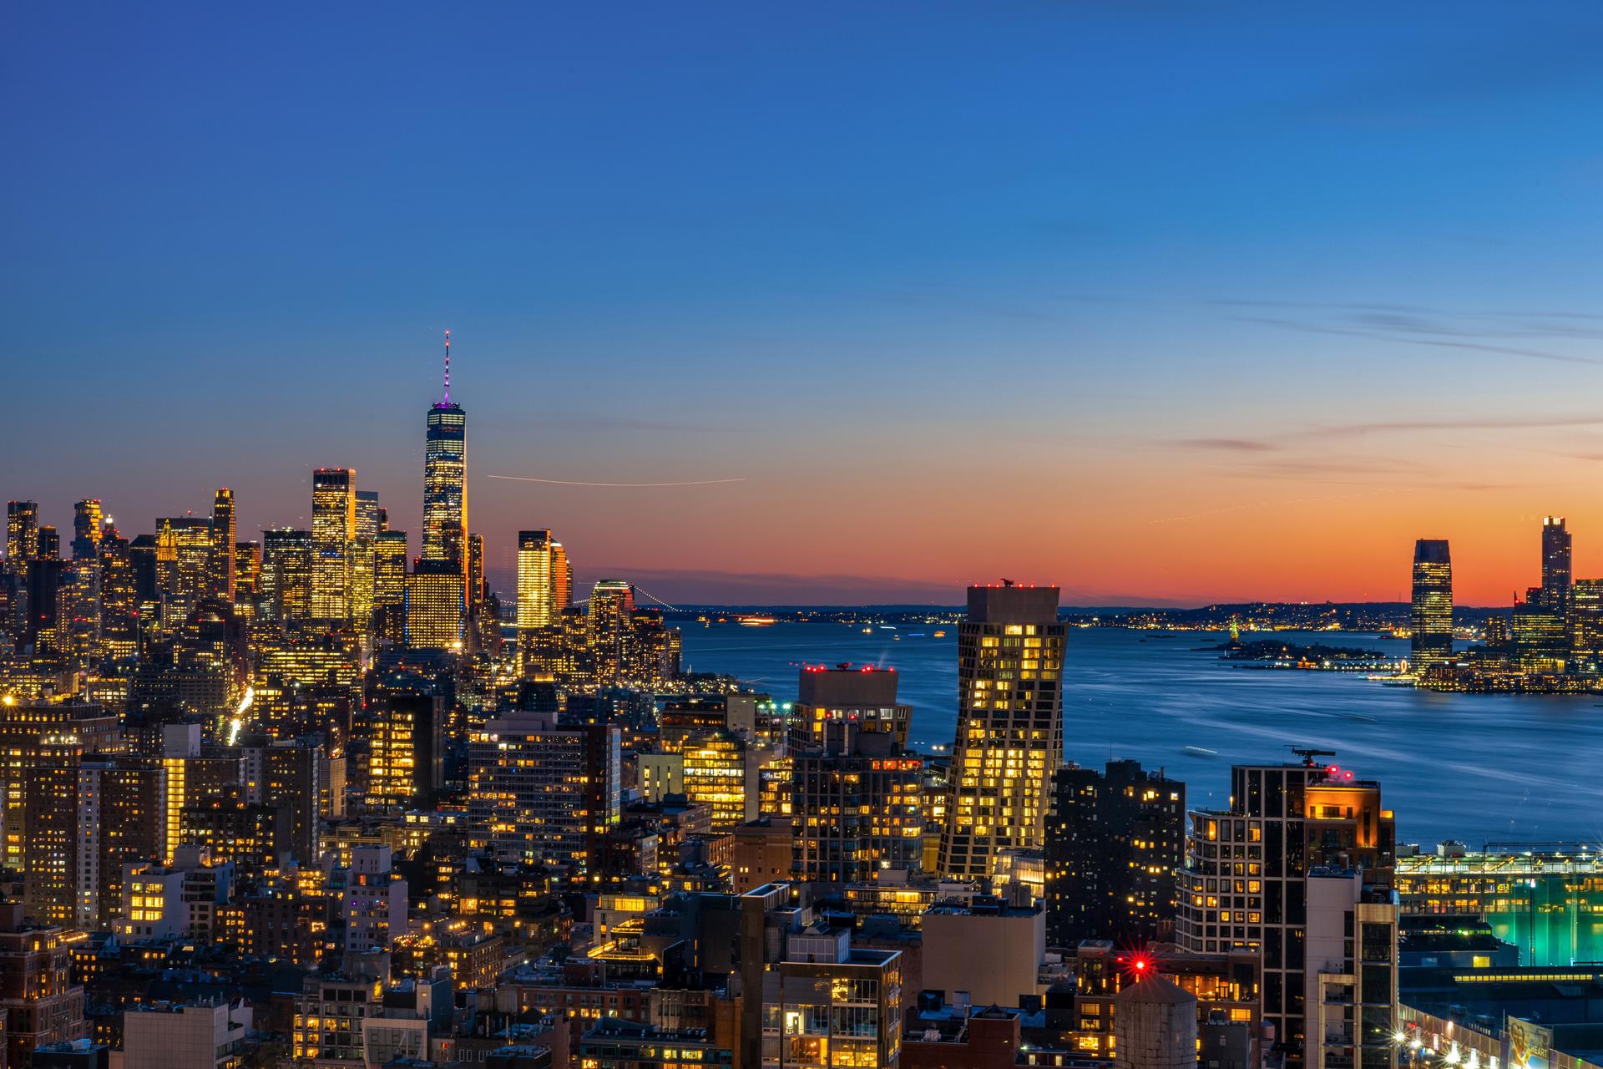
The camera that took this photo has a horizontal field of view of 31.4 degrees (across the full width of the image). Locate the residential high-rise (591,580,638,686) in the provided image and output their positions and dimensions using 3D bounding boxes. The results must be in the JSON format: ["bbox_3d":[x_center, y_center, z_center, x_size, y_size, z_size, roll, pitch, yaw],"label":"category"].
[{"bbox_3d":[-286.960,141.110,4338.480,60.000,150.000,52.000,0,-1,5],"label":"residential high-rise"}]

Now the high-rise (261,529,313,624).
[{"bbox_3d":[-862.380,107.790,4791.840,73.000,227.000,48.000,0,-1,10],"label":"high-rise"}]

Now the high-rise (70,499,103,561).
[{"bbox_3d":[-958.450,75.960,3826.050,30.000,250.000,33.000,0,-1,11],"label":"high-rise"}]

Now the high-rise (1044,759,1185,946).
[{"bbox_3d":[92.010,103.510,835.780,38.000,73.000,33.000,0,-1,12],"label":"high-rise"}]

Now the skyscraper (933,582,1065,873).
[{"bbox_3d":[70.250,81.400,995.930,42.000,124.000,38.000,0,-1,12],"label":"skyscraper"}]

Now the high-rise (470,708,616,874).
[{"bbox_3d":[-101.910,111.840,1126.150,53.000,82.990,32.000,0,-1,12],"label":"high-rise"}]

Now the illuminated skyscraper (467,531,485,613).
[{"bbox_3d":[-583.870,116.850,5089.690,35.000,237.000,35.000,0,-1,-2],"label":"illuminated skyscraper"}]

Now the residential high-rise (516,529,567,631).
[{"bbox_3d":[-402.930,107.920,4364.590,61.000,228.000,72.000,0,-1,-3],"label":"residential high-rise"}]

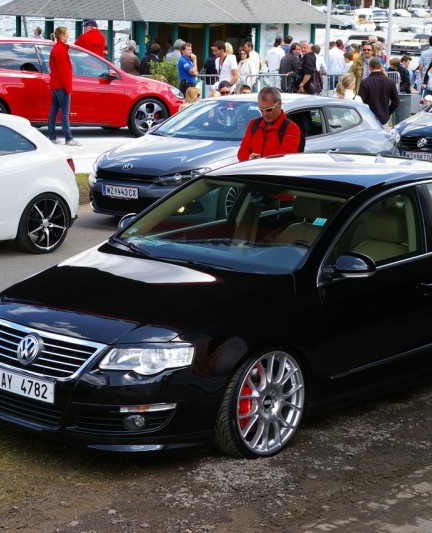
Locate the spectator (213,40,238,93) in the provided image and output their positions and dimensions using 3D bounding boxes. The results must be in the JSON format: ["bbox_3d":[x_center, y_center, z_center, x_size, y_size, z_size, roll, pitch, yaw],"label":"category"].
[{"bbox_3d":[0.127,-2.715,23.759,0.500,1.750,0.380,11,14,40],"label":"spectator"}]

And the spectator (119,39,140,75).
[{"bbox_3d":[-1.689,-3.558,29.157,0.500,1.720,0.330,3,11,9],"label":"spectator"}]

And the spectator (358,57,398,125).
[{"bbox_3d":[2.238,-2.014,20.743,0.600,1.780,0.360,2,9,6],"label":"spectator"}]

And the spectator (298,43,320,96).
[{"bbox_3d":[1.579,-3.044,25.960,0.420,1.760,0.500,-4,12,-30],"label":"spectator"}]

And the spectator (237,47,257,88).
[{"bbox_3d":[0.566,-3.575,30.135,0.480,1.620,0.320,2,10,6],"label":"spectator"}]

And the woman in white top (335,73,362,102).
[{"bbox_3d":[1.784,-1.796,20.130,0.460,1.620,0.340,6,11,30],"label":"woman in white top"}]

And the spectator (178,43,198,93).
[{"bbox_3d":[-0.547,-3.187,27.146,0.360,1.760,0.480,5,10,20],"label":"spectator"}]

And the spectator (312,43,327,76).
[{"bbox_3d":[2.013,-3.503,29.458,0.480,1.740,0.330,-1,11,-12],"label":"spectator"}]

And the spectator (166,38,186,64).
[{"bbox_3d":[-0.763,-3.641,29.645,0.500,1.740,0.320,4,10,17],"label":"spectator"}]

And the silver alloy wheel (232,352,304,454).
[{"bbox_3d":[0.206,0.685,7.732,0.220,0.550,0.550,10,13,42],"label":"silver alloy wheel"}]

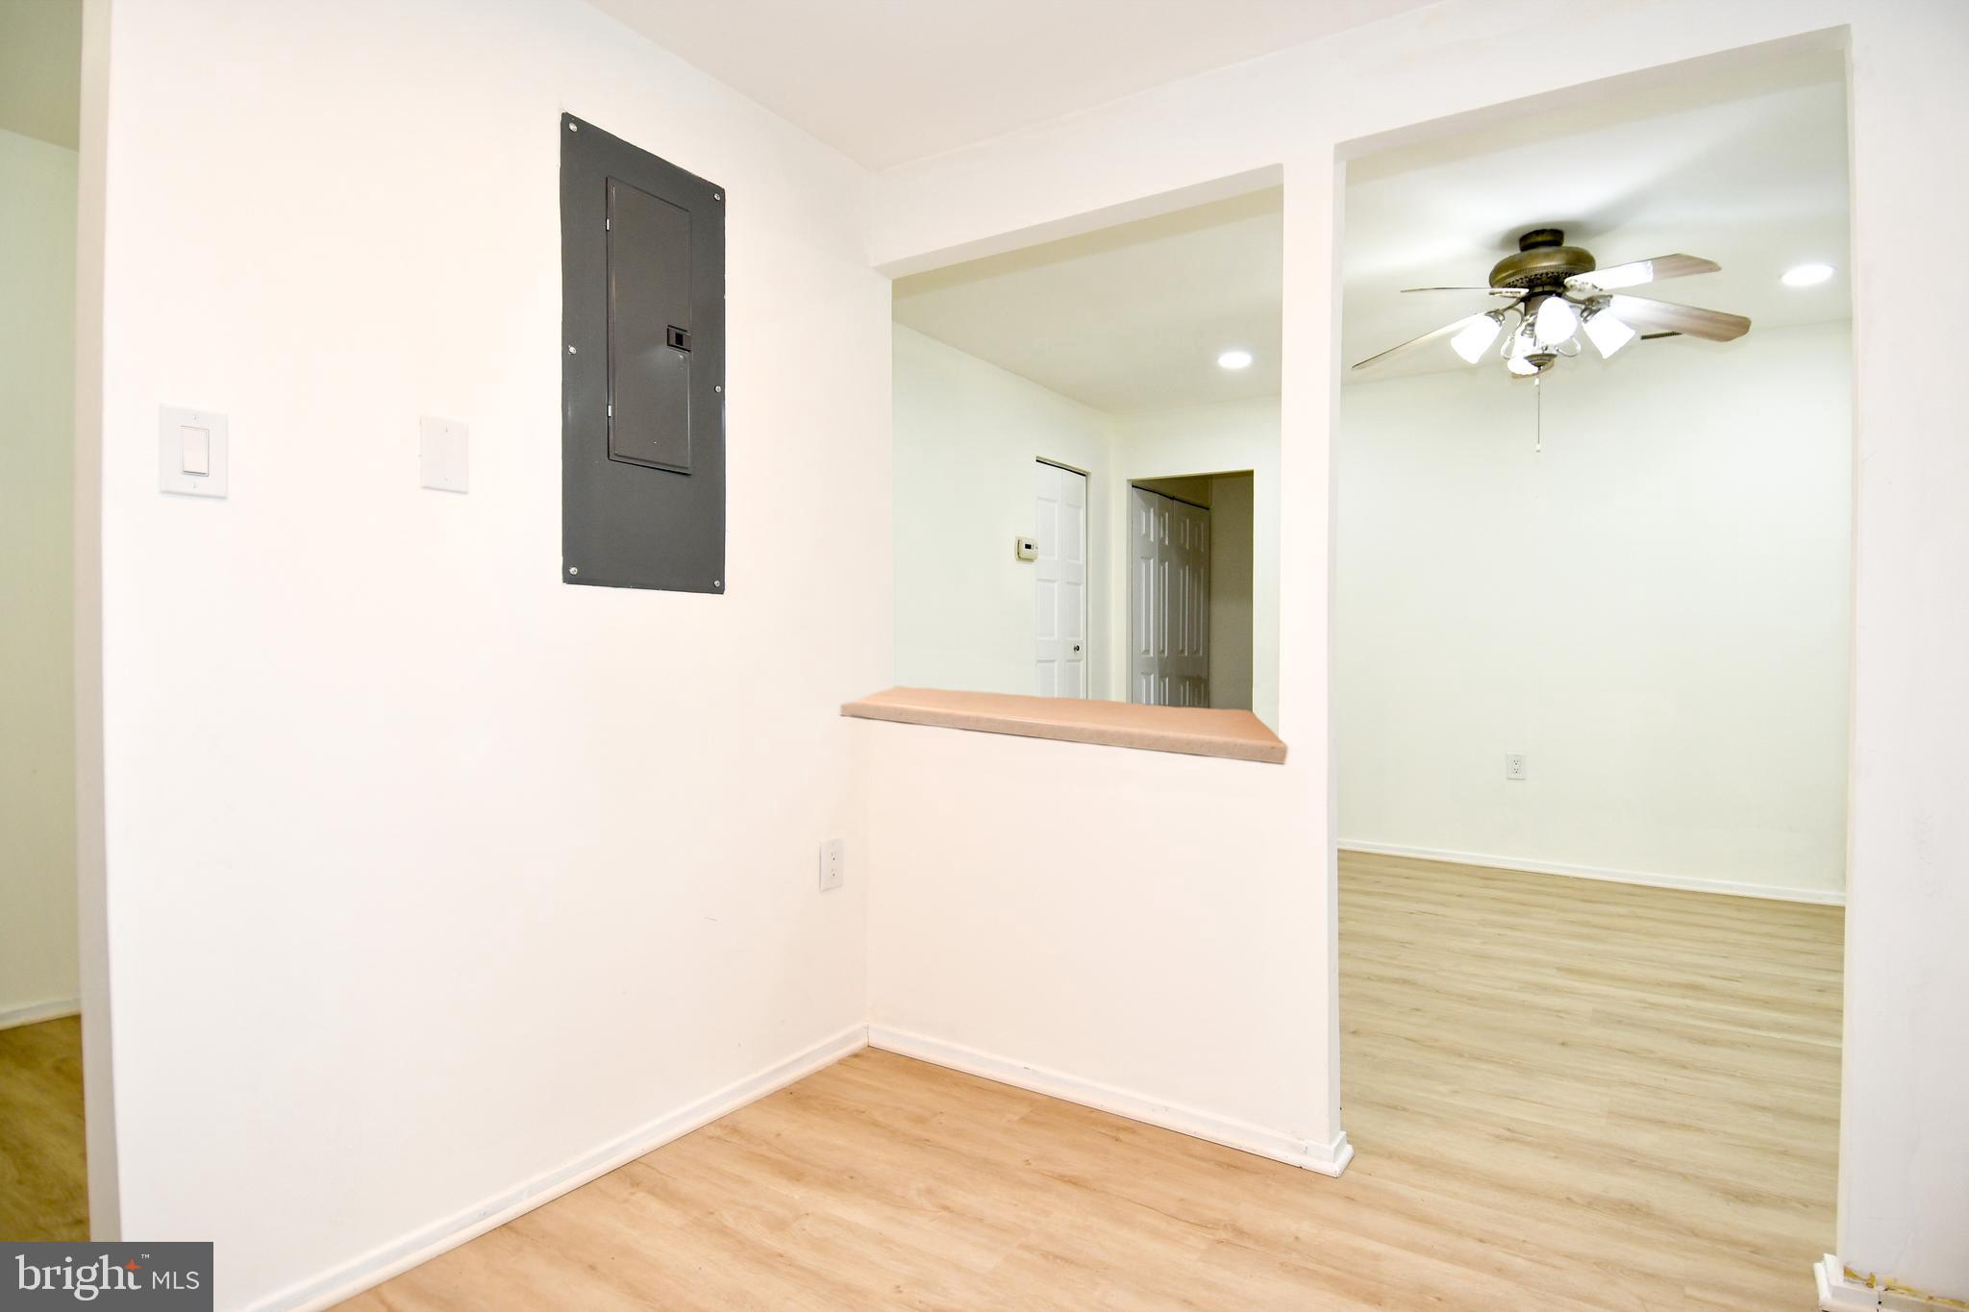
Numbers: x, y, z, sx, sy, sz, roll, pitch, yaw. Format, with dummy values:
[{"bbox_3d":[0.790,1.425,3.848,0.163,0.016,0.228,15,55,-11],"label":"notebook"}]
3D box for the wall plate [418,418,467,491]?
[{"bbox_3d":[-0.916,-0.341,1.670,0.007,0.121,0.077,0,0,33],"label":"wall plate"}]

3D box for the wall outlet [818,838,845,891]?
[{"bbox_3d":[-0.383,0.527,2.480,0.008,0.120,0.077,0,0,33],"label":"wall outlet"}]

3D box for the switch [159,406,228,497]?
[{"bbox_3d":[-1.111,-0.287,1.385,0.010,0.121,0.078,0,0,33],"label":"switch"}]

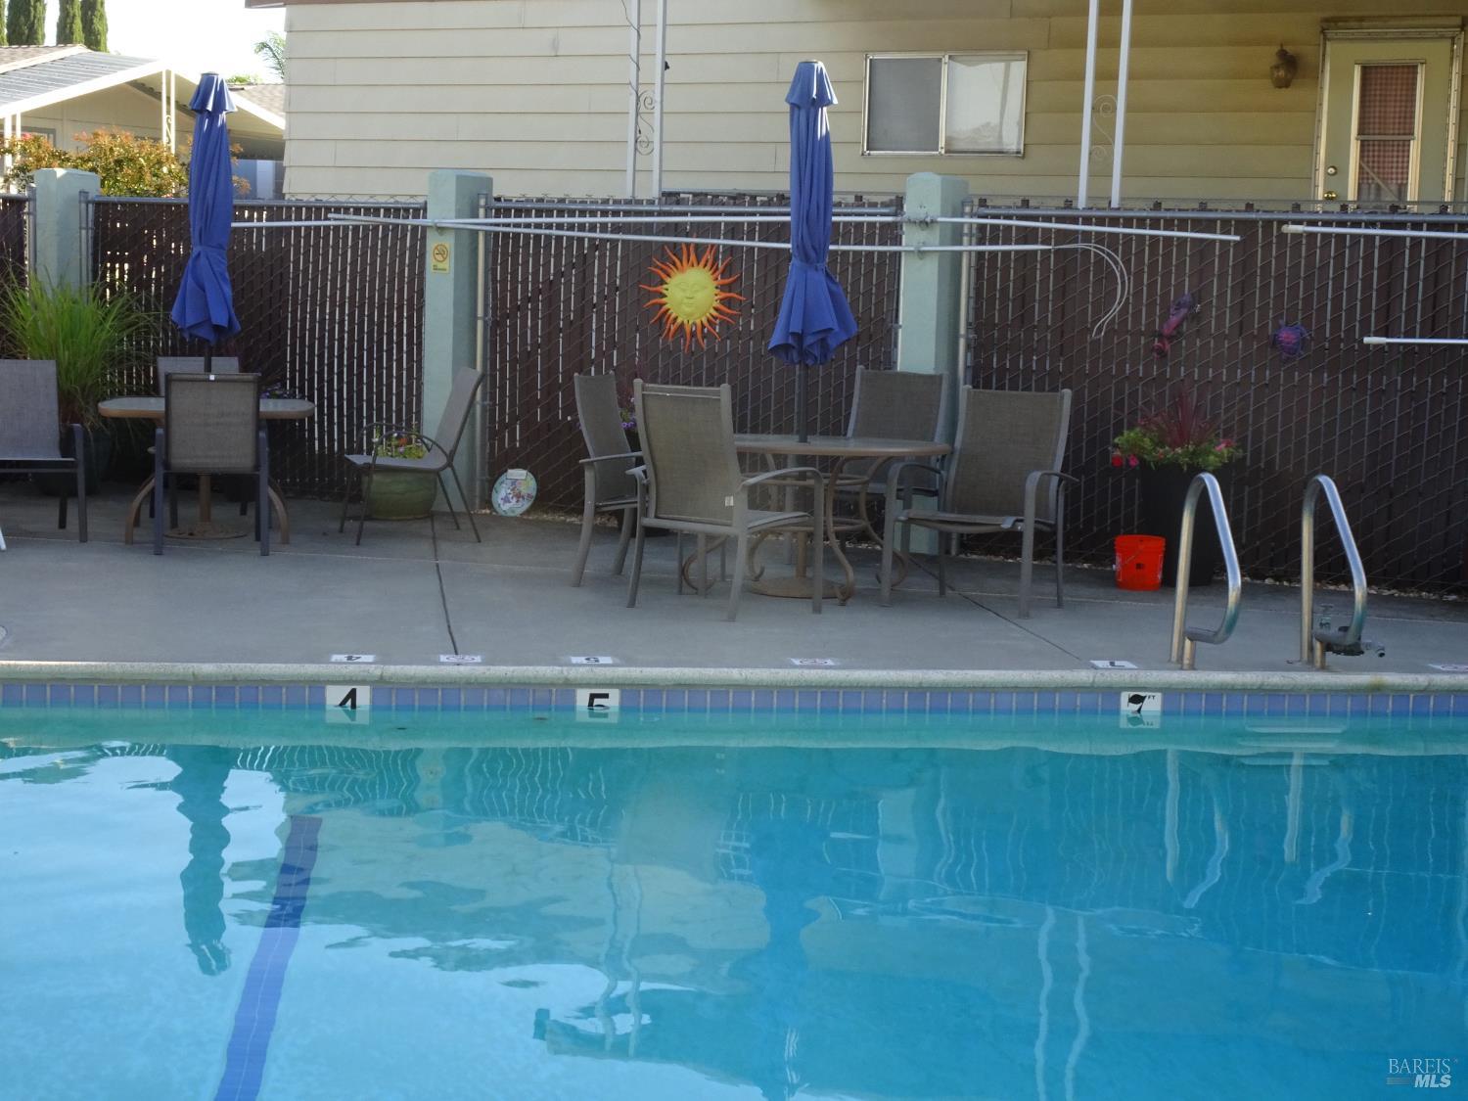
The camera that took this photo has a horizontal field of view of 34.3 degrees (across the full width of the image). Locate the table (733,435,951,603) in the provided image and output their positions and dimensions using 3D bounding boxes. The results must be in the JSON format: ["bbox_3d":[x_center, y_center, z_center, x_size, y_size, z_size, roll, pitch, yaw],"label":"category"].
[{"bbox_3d":[0.330,-0.157,11.081,1.385,0.705,1.385,1,7,-7],"label":"table"}]

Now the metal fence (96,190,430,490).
[{"bbox_3d":[-3.084,-1.298,15.128,2.706,1.850,0.060,5,7,27],"label":"metal fence"}]

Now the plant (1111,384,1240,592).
[{"bbox_3d":[2.242,-0.318,11.817,0.600,0.970,0.560,3,7,11],"label":"plant"}]

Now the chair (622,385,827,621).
[{"bbox_3d":[-0.050,-0.230,10.173,0.655,0.980,0.610,8,8,41],"label":"chair"}]

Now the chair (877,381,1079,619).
[{"bbox_3d":[1.134,-0.240,10.722,0.680,0.990,0.640,6,8,30],"label":"chair"}]

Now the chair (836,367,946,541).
[{"bbox_3d":[0.724,-0.414,12.094,0.655,0.990,0.610,6,7,29],"label":"chair"}]

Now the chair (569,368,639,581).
[{"bbox_3d":[-0.410,-0.338,11.214,0.640,0.990,0.660,4,7,18],"label":"chair"}]

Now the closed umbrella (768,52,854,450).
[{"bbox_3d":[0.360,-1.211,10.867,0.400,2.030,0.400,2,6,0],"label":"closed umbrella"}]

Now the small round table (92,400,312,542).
[{"bbox_3d":[-2.796,-0.433,12.605,1.120,0.700,1.070,0,7,-13],"label":"small round table"}]

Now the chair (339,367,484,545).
[{"bbox_3d":[-1.729,-0.511,12.709,0.660,0.890,0.600,-1,7,-22],"label":"chair"}]

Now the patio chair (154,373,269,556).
[{"bbox_3d":[-2.647,-0.460,12.039,0.580,0.900,0.680,0,7,-13],"label":"patio chair"}]

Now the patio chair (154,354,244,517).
[{"bbox_3d":[-2.901,-0.605,13.167,0.580,0.900,0.680,-1,7,-23],"label":"patio chair"}]

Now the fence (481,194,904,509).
[{"bbox_3d":[-0.299,-1.069,13.700,2.770,1.880,0.060,5,7,27],"label":"fence"}]

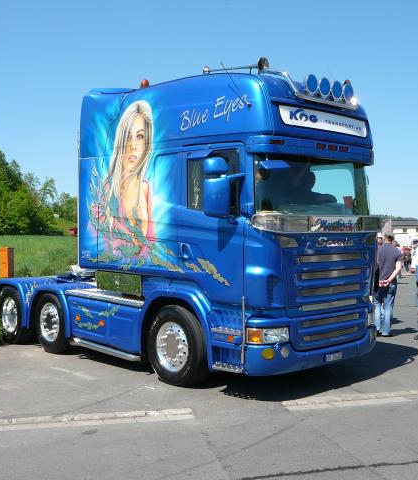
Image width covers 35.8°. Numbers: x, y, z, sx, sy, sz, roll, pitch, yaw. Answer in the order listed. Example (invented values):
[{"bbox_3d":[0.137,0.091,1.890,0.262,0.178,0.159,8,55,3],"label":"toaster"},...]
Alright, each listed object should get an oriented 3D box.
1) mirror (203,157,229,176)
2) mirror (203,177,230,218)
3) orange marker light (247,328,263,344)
[{"bbox_3d":[0.074,-0.784,6.860,0.240,0.185,0.170,0,0,-25],"label":"mirror"},{"bbox_3d":[0.085,-0.445,6.860,0.240,0.420,0.160,0,0,-25],"label":"mirror"},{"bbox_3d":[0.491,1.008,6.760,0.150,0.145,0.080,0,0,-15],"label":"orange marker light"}]

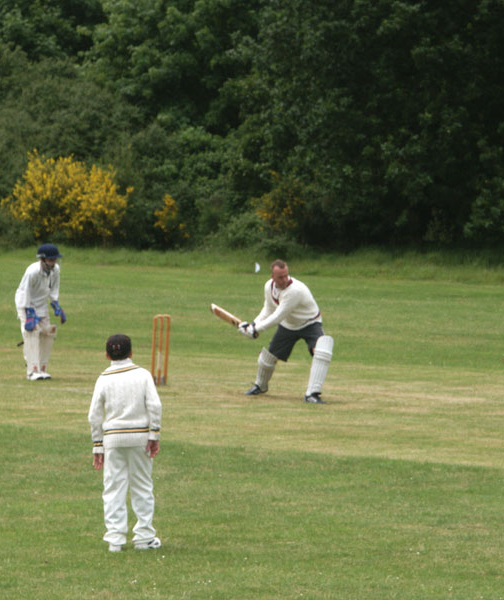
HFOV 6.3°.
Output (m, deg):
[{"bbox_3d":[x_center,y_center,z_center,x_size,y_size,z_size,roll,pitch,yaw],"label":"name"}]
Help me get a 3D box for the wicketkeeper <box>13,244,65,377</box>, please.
[{"bbox_3d":[-2.226,0.116,48.400,0.520,1.420,0.500,-2,3,-38],"label":"wicketkeeper"}]

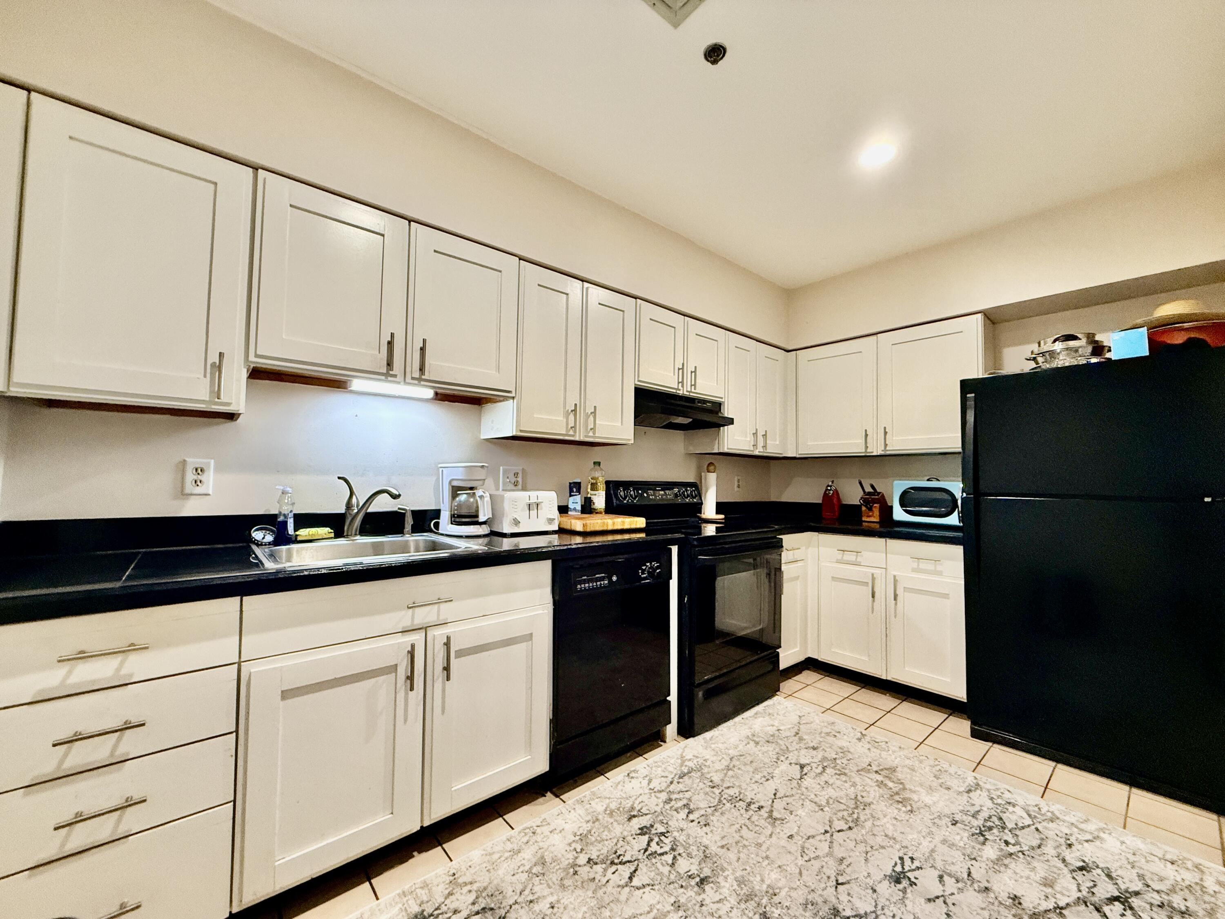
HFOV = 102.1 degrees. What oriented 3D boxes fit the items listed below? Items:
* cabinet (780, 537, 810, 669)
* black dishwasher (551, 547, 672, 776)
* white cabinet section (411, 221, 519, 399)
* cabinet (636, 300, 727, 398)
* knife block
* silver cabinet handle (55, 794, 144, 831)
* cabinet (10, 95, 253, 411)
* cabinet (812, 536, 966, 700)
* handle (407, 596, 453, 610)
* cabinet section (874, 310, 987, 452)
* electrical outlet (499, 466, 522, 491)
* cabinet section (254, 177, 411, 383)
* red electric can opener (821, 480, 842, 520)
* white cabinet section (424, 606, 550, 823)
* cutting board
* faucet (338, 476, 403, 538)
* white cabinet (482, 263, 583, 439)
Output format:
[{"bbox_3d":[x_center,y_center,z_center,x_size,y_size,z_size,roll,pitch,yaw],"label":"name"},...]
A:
[{"bbox_3d":[0.858,0.815,3.136,0.333,0.752,0.647,3,-3,-41],"label":"cabinet"},{"bbox_3d":[-0.177,0.774,2.219,0.622,0.778,0.622,3,-3,-41],"label":"black dishwasher"},{"bbox_3d":[-0.685,-0.569,2.088,0.456,0.602,0.322,3,-3,-41],"label":"white cabinet section"},{"bbox_3d":[0.312,-0.586,2.912,0.758,0.446,0.321,3,-3,-41],"label":"cabinet"},{"bbox_3d":[1.670,0.295,3.110,0.190,0.195,0.105,3,-3,-41],"label":"knife block"},{"bbox_3d":[-1.069,0.737,1.041,0.137,0.013,0.036,3,-3,-41],"label":"silver cabinet handle"},{"bbox_3d":[-1.362,-0.517,1.463,0.457,0.750,0.326,3,-3,-41],"label":"cabinet"},{"bbox_3d":[1.698,0.821,2.897,0.647,0.752,0.812,3,-3,-41],"label":"cabinet"},{"bbox_3d":[-0.553,0.432,1.496,0.137,0.013,0.036,3,-3,-41],"label":"handle"},{"bbox_3d":[1.958,-0.410,3.006,0.316,0.759,0.545,3,-3,-41],"label":"cabinet section"},{"bbox_3d":[-0.488,0.093,2.411,0.120,0.114,0.010,3,-3,-41],"label":"electrical outlet"},{"bbox_3d":[-1.030,-0.587,1.789,0.458,0.602,0.322,3,-3,-41],"label":"cabinet section"},{"bbox_3d":[1.518,0.282,3.439,0.115,0.262,0.120,-2,-3,39],"label":"red electric can opener"},{"bbox_3d":[-0.598,0.836,1.899,0.459,0.600,0.600,3,-3,-41],"label":"white cabinet section"},{"bbox_3d":[-0.065,0.309,2.417,0.371,0.050,0.276,3,-3,-36],"label":"cutting board"},{"bbox_3d":[-0.904,0.182,1.821,0.315,0.235,0.060,0,-3,22],"label":"faucet"},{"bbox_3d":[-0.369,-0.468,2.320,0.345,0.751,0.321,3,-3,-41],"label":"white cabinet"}]

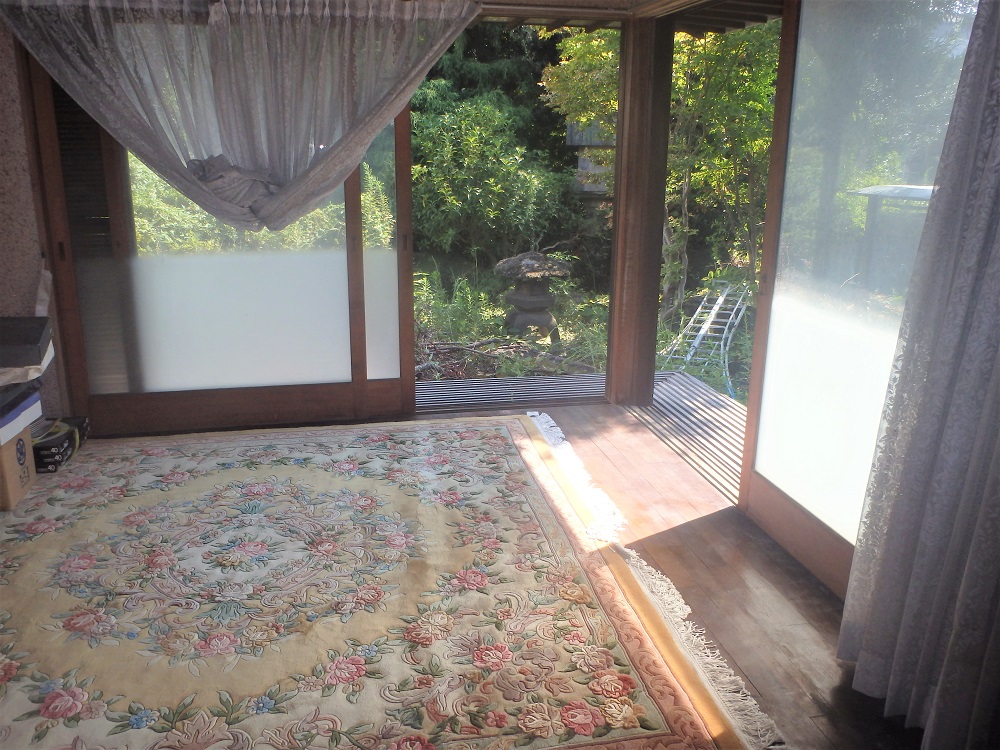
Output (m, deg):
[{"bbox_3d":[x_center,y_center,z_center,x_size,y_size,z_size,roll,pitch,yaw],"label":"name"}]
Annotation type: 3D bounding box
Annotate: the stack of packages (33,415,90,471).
[{"bbox_3d":[-1.974,0.299,3.505,0.227,0.110,0.410,-3,15,-12],"label":"stack of packages"}]

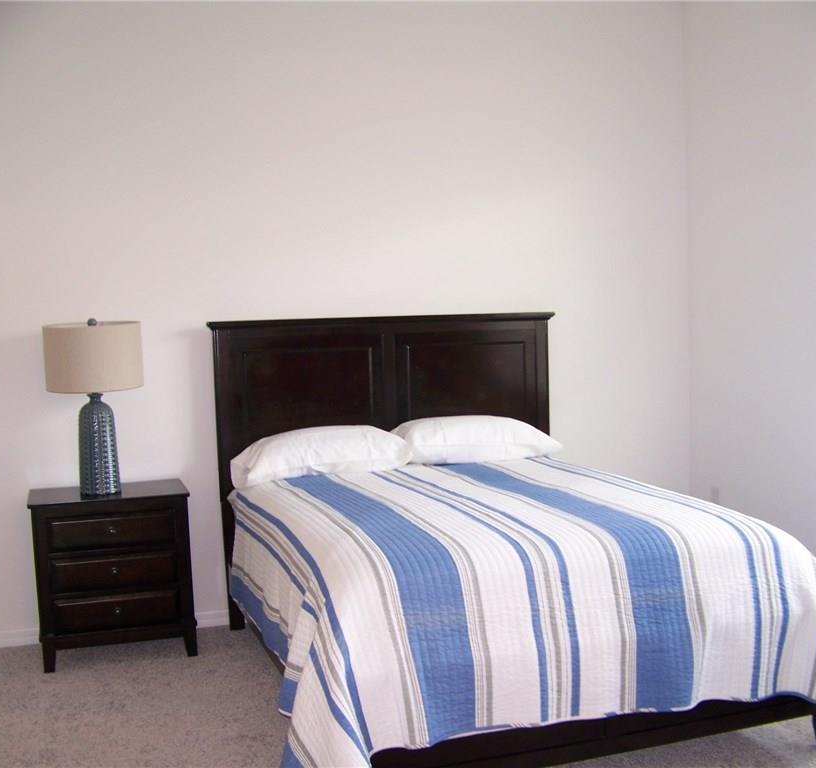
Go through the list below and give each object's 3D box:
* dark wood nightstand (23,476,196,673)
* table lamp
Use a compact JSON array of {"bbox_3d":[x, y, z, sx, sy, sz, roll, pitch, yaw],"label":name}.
[{"bbox_3d":[-1.239,0.790,4.365,0.621,0.676,0.426,-3,3,-17],"label":"dark wood nightstand"},{"bbox_3d":[-1.278,0.096,4.251,0.385,0.724,0.385,-3,3,-17],"label":"table lamp"}]

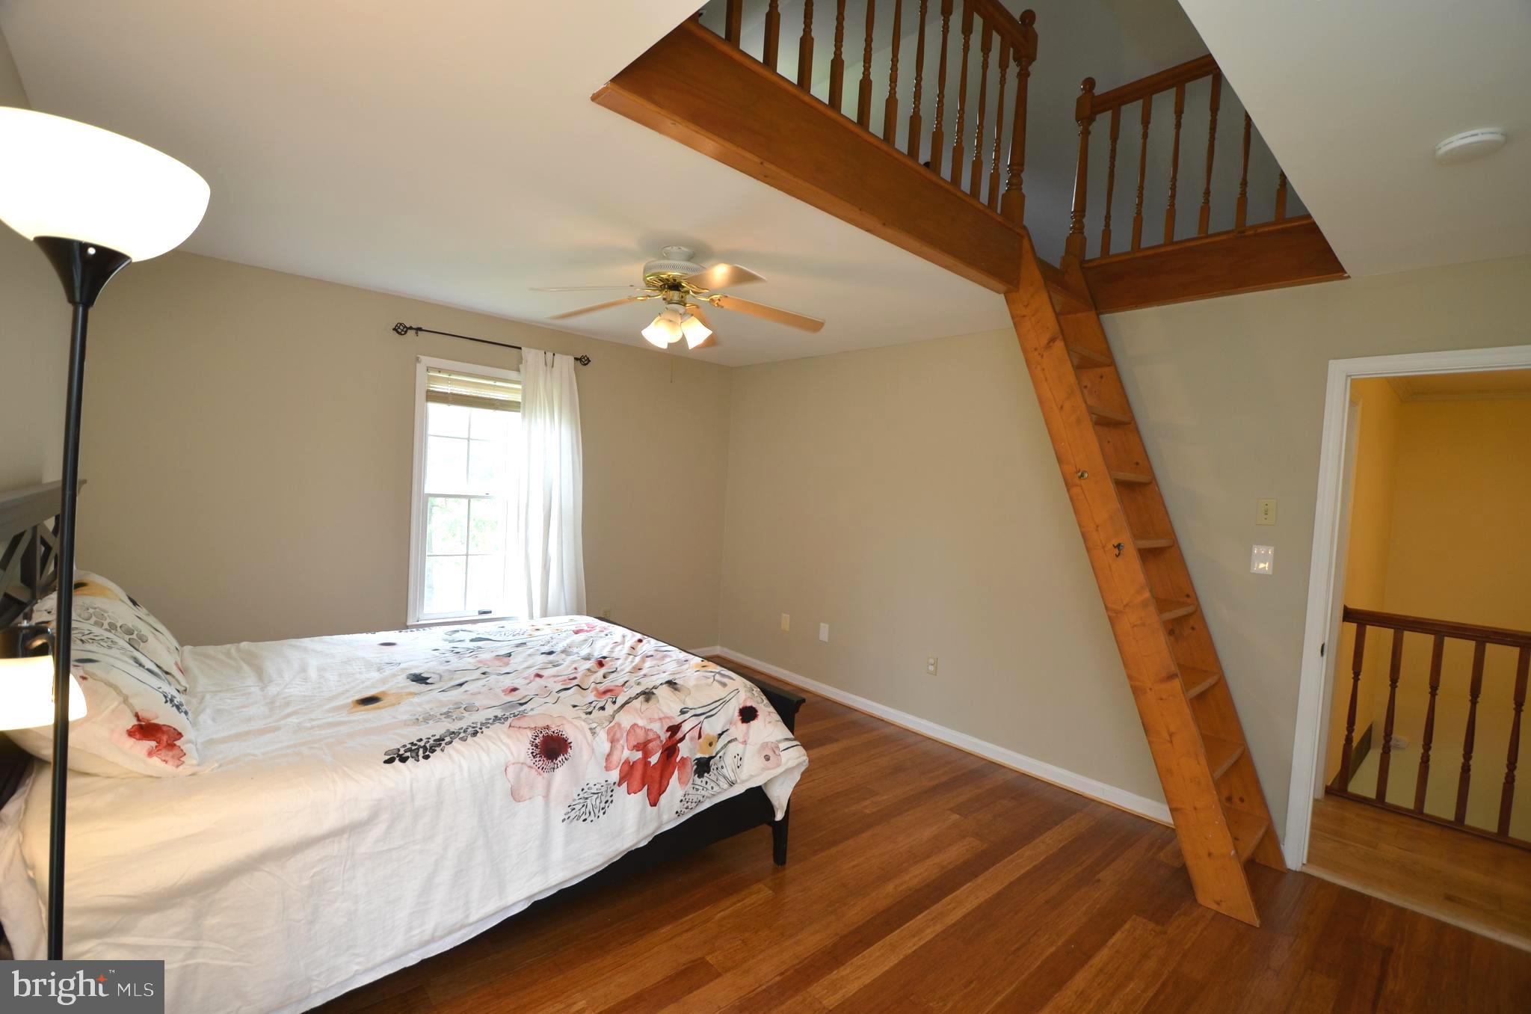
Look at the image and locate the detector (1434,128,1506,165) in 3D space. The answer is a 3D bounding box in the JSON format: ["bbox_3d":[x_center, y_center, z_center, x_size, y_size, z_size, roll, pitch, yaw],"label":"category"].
[{"bbox_3d":[1.734,-0.884,1.567,0.122,0.034,0.122,1,3,-41],"label":"detector"}]

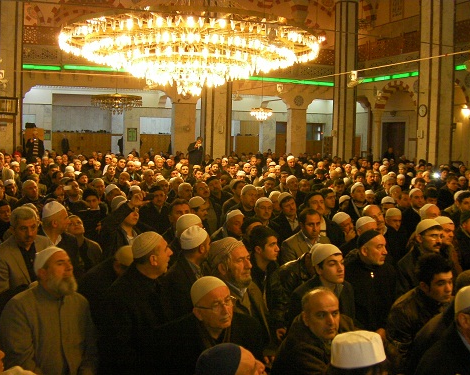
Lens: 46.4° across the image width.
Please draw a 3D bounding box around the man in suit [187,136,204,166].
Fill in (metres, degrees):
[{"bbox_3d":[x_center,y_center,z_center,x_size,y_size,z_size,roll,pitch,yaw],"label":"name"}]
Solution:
[{"bbox_3d":[-0.946,-0.409,13.557,0.500,1.680,0.400,-1,6,-22],"label":"man in suit"}]

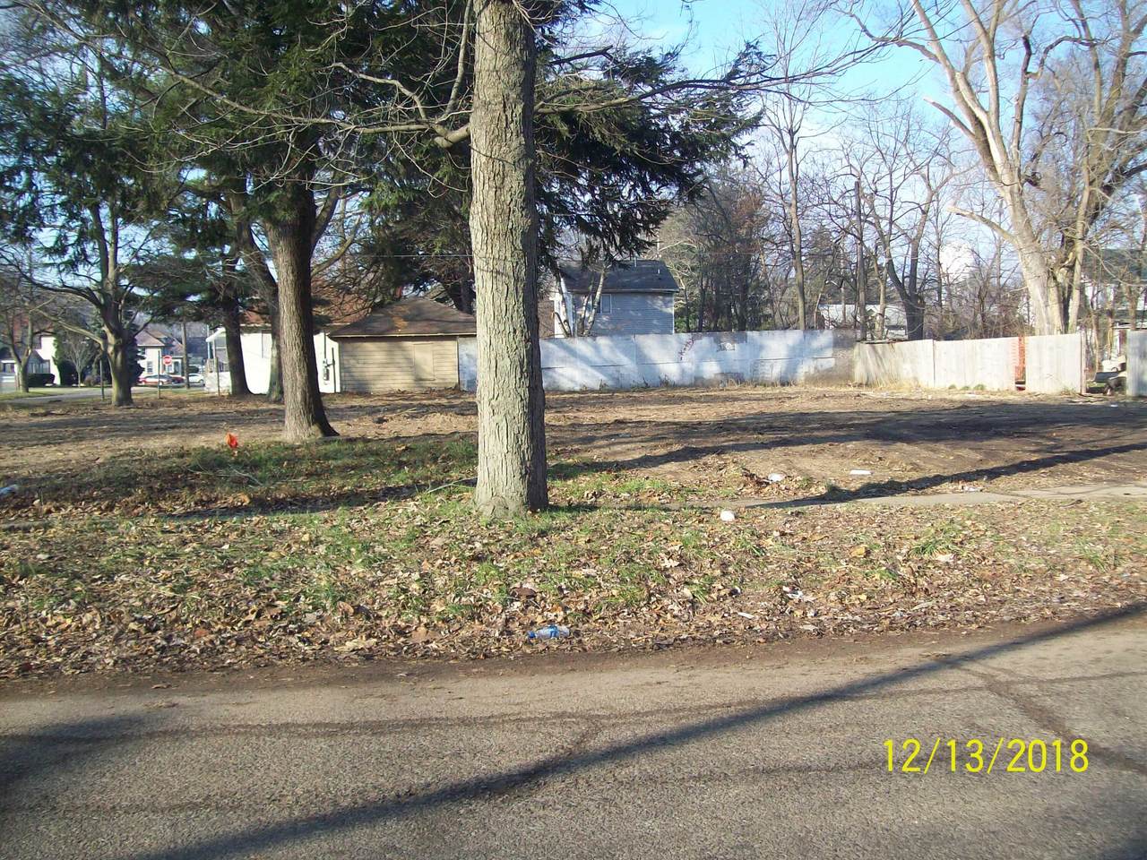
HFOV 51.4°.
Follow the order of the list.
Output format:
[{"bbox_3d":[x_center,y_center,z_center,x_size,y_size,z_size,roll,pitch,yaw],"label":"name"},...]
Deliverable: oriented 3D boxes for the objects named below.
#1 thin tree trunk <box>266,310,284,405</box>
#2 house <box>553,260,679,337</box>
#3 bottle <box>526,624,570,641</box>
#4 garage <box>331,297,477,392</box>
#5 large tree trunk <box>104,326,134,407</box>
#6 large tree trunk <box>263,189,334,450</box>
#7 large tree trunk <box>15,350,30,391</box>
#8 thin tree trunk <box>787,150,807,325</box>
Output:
[{"bbox_3d":[-10.329,-2.571,41.477,0.620,3.304,0.580,-1,3,0],"label":"thin tree trunk"},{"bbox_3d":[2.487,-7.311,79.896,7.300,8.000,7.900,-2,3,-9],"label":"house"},{"bbox_3d":[-0.119,0.978,5.750,0.205,0.062,0.065,-2,3,-14],"label":"bottle"},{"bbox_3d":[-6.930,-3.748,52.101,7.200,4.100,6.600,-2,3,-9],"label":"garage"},{"bbox_3d":[-15.946,-2.224,41.992,0.850,2.840,0.750,-1,3,0],"label":"large tree trunk"},{"bbox_3d":[-4.685,-1.999,20.547,0.920,4.403,0.800,-1,3,0],"label":"large tree trunk"},{"bbox_3d":[-33.750,-3.592,72.994,0.700,2.632,0.620,-1,3,0],"label":"large tree trunk"},{"bbox_3d":[10.844,-8.075,57.741,0.650,11.502,0.500,-1,3,0],"label":"thin tree trunk"}]

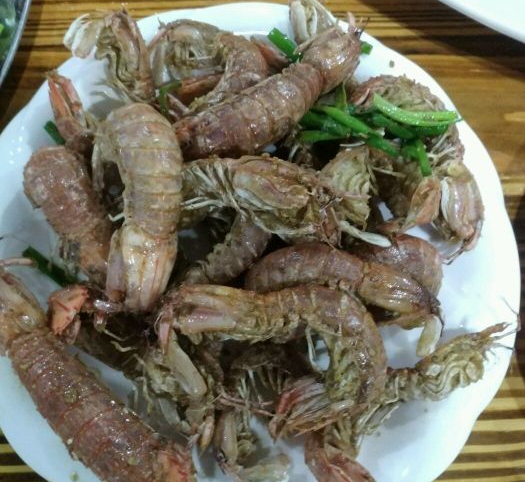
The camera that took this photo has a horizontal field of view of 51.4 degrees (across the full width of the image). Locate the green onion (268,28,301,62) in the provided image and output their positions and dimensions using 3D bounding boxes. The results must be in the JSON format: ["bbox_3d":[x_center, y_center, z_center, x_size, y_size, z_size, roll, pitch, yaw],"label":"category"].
[{"bbox_3d":[0.013,-0.117,0.324,0.008,0.008,0.024,-36,74,-12],"label":"green onion"}]

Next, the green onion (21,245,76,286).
[{"bbox_3d":[-0.114,0.014,0.294,0.037,0.008,0.009,30,73,10],"label":"green onion"}]

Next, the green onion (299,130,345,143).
[{"bbox_3d":[0.033,-0.058,0.301,0.024,0.007,0.007,0,70,0],"label":"green onion"}]

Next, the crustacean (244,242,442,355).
[{"bbox_3d":[0.042,0.028,0.278,0.095,0.038,0.049,6,70,2],"label":"crustacean"}]

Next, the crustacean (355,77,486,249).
[{"bbox_3d":[0.087,-0.043,0.309,0.061,0.037,0.096,0,70,0],"label":"crustacean"}]

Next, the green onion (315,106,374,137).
[{"bbox_3d":[0.045,-0.065,0.298,0.032,0.008,0.008,24,72,8],"label":"green onion"}]

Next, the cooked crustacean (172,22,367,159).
[{"bbox_3d":[0.004,-0.086,0.311,0.107,0.034,0.032,-32,73,-11],"label":"cooked crustacean"}]

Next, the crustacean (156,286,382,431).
[{"bbox_3d":[0.006,0.057,0.262,0.101,0.036,0.060,4,70,1],"label":"crustacean"}]

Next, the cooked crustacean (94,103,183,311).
[{"bbox_3d":[-0.065,-0.019,0.290,0.038,0.039,0.105,-1,70,0],"label":"cooked crustacean"}]

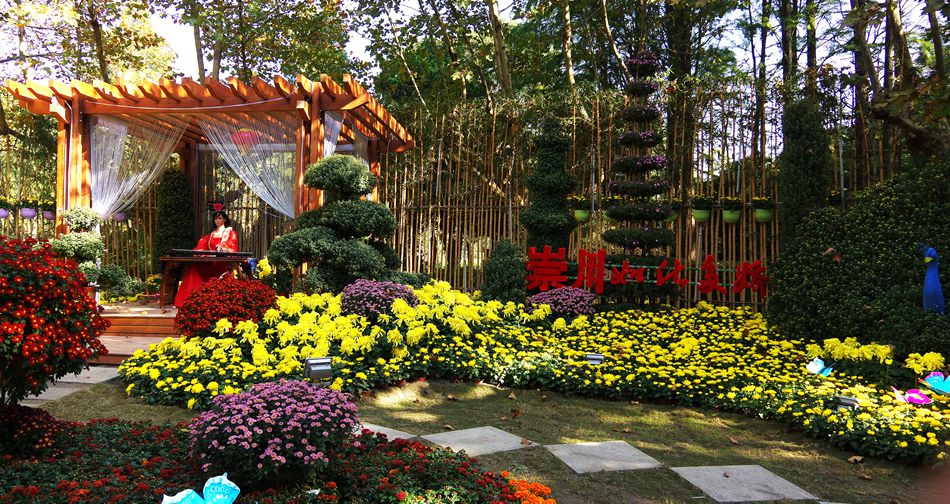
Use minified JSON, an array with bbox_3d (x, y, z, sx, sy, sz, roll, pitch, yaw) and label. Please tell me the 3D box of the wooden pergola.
[{"bbox_3d":[-3.360,-0.690,10.700,4.300,2.850,4.400,1,0,5],"label":"wooden pergola"}]

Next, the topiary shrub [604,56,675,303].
[{"bbox_3d":[2.842,-1.270,12.300,1.253,4.353,1.250,0,1,0],"label":"topiary shrub"}]

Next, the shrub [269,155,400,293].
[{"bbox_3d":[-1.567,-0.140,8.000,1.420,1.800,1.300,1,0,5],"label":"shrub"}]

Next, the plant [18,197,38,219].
[{"bbox_3d":[-8.278,-0.816,13.200,0.363,0.426,0.340,0,1,0],"label":"plant"}]

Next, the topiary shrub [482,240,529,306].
[{"bbox_3d":[0.476,0.355,11.500,0.760,1.147,0.780,0,1,0],"label":"topiary shrub"}]

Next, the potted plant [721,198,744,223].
[{"bbox_3d":[4.539,-0.734,12.600,0.380,0.470,0.360,1,0,5],"label":"potted plant"}]

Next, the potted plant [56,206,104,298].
[{"bbox_3d":[-4.789,0.066,8.600,0.550,1.200,0.520,1,0,5],"label":"potted plant"}]

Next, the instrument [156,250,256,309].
[{"bbox_3d":[-3.760,0.360,10.000,1.220,0.780,0.420,1,0,5],"label":"instrument"}]

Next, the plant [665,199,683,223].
[{"bbox_3d":[3.496,-0.731,12.700,0.390,0.450,0.360,1,0,5],"label":"plant"}]

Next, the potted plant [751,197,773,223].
[{"bbox_3d":[5.047,-0.746,12.500,0.390,0.450,0.360,1,0,5],"label":"potted plant"}]

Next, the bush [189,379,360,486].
[{"bbox_3d":[-1.028,0.905,3.650,0.860,0.523,0.840,0,1,0],"label":"bush"}]

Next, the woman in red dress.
[{"bbox_3d":[-4.088,0.099,10.800,0.980,1.517,0.750,0,1,7],"label":"woman in red dress"}]

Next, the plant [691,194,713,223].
[{"bbox_3d":[4.136,-0.794,13.000,0.394,0.511,0.370,0,1,0],"label":"plant"}]

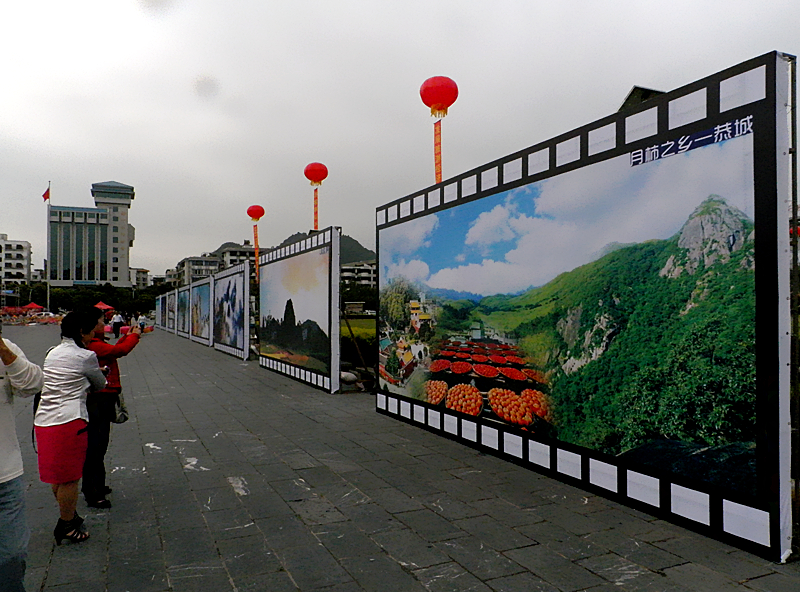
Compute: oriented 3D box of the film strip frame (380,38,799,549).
[{"bbox_3d":[1.079,0.131,6.619,0.180,3.170,6.310,1,-2,-25],"label":"film strip frame"}]

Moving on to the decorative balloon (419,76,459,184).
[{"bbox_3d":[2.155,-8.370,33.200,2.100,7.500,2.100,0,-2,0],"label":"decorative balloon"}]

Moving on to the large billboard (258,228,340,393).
[{"bbox_3d":[-2.604,0.359,14.657,0.188,3.210,6.520,1,-2,-25],"label":"large billboard"}]

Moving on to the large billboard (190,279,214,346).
[{"bbox_3d":[-9.832,0.836,30.065,0.188,3.190,6.450,1,-2,-25],"label":"large billboard"}]

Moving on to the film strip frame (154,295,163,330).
[{"bbox_3d":[-25.146,1.840,62.962,0.188,3.190,6.450,1,-2,-25],"label":"film strip frame"}]

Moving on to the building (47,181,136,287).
[{"bbox_3d":[-100.460,-14.286,196.104,25.000,43.400,15.000,1,-2,-25],"label":"building"}]

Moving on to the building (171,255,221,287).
[{"bbox_3d":[-72.400,-2.309,216.000,12.000,19.600,33.000,1,-2,-25],"label":"building"}]

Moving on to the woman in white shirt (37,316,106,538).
[{"bbox_3d":[-2.287,0.906,4.170,0.430,1.570,0.420,-1,-2,38],"label":"woman in white shirt"}]

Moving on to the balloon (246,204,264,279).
[{"bbox_3d":[-16.991,-6.194,70.900,2.100,8.900,2.100,0,-2,0],"label":"balloon"}]

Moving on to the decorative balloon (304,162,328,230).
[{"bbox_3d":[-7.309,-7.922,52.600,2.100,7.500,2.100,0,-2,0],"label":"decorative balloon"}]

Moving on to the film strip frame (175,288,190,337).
[{"bbox_3d":[-13.561,1.001,38.113,0.200,3.210,6.900,1,-2,-25],"label":"film strip frame"}]

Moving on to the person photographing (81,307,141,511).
[{"bbox_3d":[-2.359,0.866,4.941,0.520,1.570,0.480,2,-2,-36],"label":"person photographing"}]

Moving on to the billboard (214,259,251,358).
[{"bbox_3d":[-6.352,0.575,22.615,0.200,3.210,6.750,1,-2,-25],"label":"billboard"}]

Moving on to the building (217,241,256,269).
[{"bbox_3d":[-58.745,-5.095,220.855,18.000,27.000,13.000,1,-2,-14],"label":"building"}]

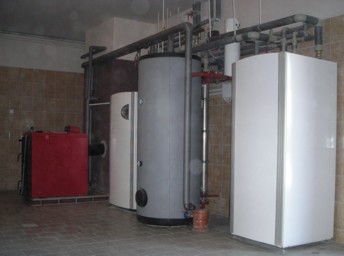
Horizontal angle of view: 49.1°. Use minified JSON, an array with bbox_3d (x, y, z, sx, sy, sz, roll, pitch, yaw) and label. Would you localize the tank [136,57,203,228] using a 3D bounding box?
[{"bbox_3d":[-0.033,0.131,4.652,0.802,1.948,0.792,1,-1,0],"label":"tank"}]

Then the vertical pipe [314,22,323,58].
[{"bbox_3d":[1.500,-0.891,3.849,0.080,0.376,0.080,2,-1,-32],"label":"vertical pipe"}]

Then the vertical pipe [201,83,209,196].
[{"bbox_3d":[0.415,0.145,4.748,0.085,1.438,0.085,1,-1,0],"label":"vertical pipe"}]

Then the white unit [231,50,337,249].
[{"bbox_3d":[1.152,0.218,3.935,0.772,1.800,0.707,2,-1,-32],"label":"white unit"}]

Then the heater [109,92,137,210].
[{"bbox_3d":[-0.415,0.326,5.494,0.720,1.574,0.701,2,-1,-39],"label":"heater"}]

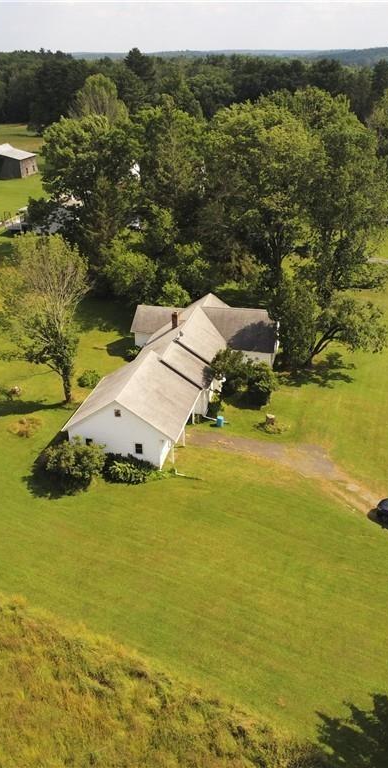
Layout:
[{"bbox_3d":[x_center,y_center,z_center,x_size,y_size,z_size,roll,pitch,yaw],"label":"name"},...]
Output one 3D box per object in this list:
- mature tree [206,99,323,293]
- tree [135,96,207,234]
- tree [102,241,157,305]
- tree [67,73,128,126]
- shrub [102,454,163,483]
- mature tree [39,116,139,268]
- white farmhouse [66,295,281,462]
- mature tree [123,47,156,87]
[{"bbox_3d":[9.927,-25.249,95.803,16.333,26.400,16.000,3,26,5],"label":"mature tree"},{"bbox_3d":[-3.860,-33.570,113.770,11.920,26.760,11.920,-1,26,-2],"label":"tree"},{"bbox_3d":[-9.220,-16.070,97.800,7.800,9.000,7.800,-3,26,-5],"label":"tree"},{"bbox_3d":[-23.390,-61.320,168.010,14.710,27.510,14.710,-4,26,-7],"label":"tree"},{"bbox_3d":[-5.181,7.035,57.323,5.055,1.600,2.000,-3,26,-5],"label":"shrub"},{"bbox_3d":[-16.370,-29.870,108.840,15.840,24.680,15.840,-4,26,-7],"label":"mature tree"},{"bbox_3d":[-0.970,-2.010,71.950,17.600,6.700,30.700,6,27,13],"label":"white farmhouse"},{"bbox_3d":[-20.510,-109.920,257.810,12.810,32.180,12.810,-2,26,-4],"label":"mature tree"}]

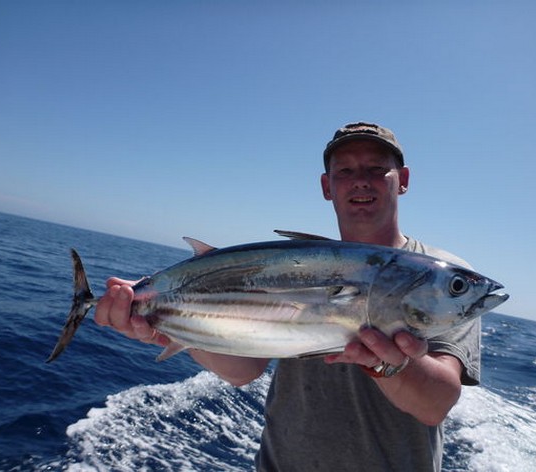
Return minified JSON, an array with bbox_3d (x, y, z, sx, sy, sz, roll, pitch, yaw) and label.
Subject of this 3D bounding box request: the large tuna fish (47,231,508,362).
[{"bbox_3d":[-0.012,0.077,0.650,0.595,0.165,0.100,-2,-10,11],"label":"large tuna fish"}]

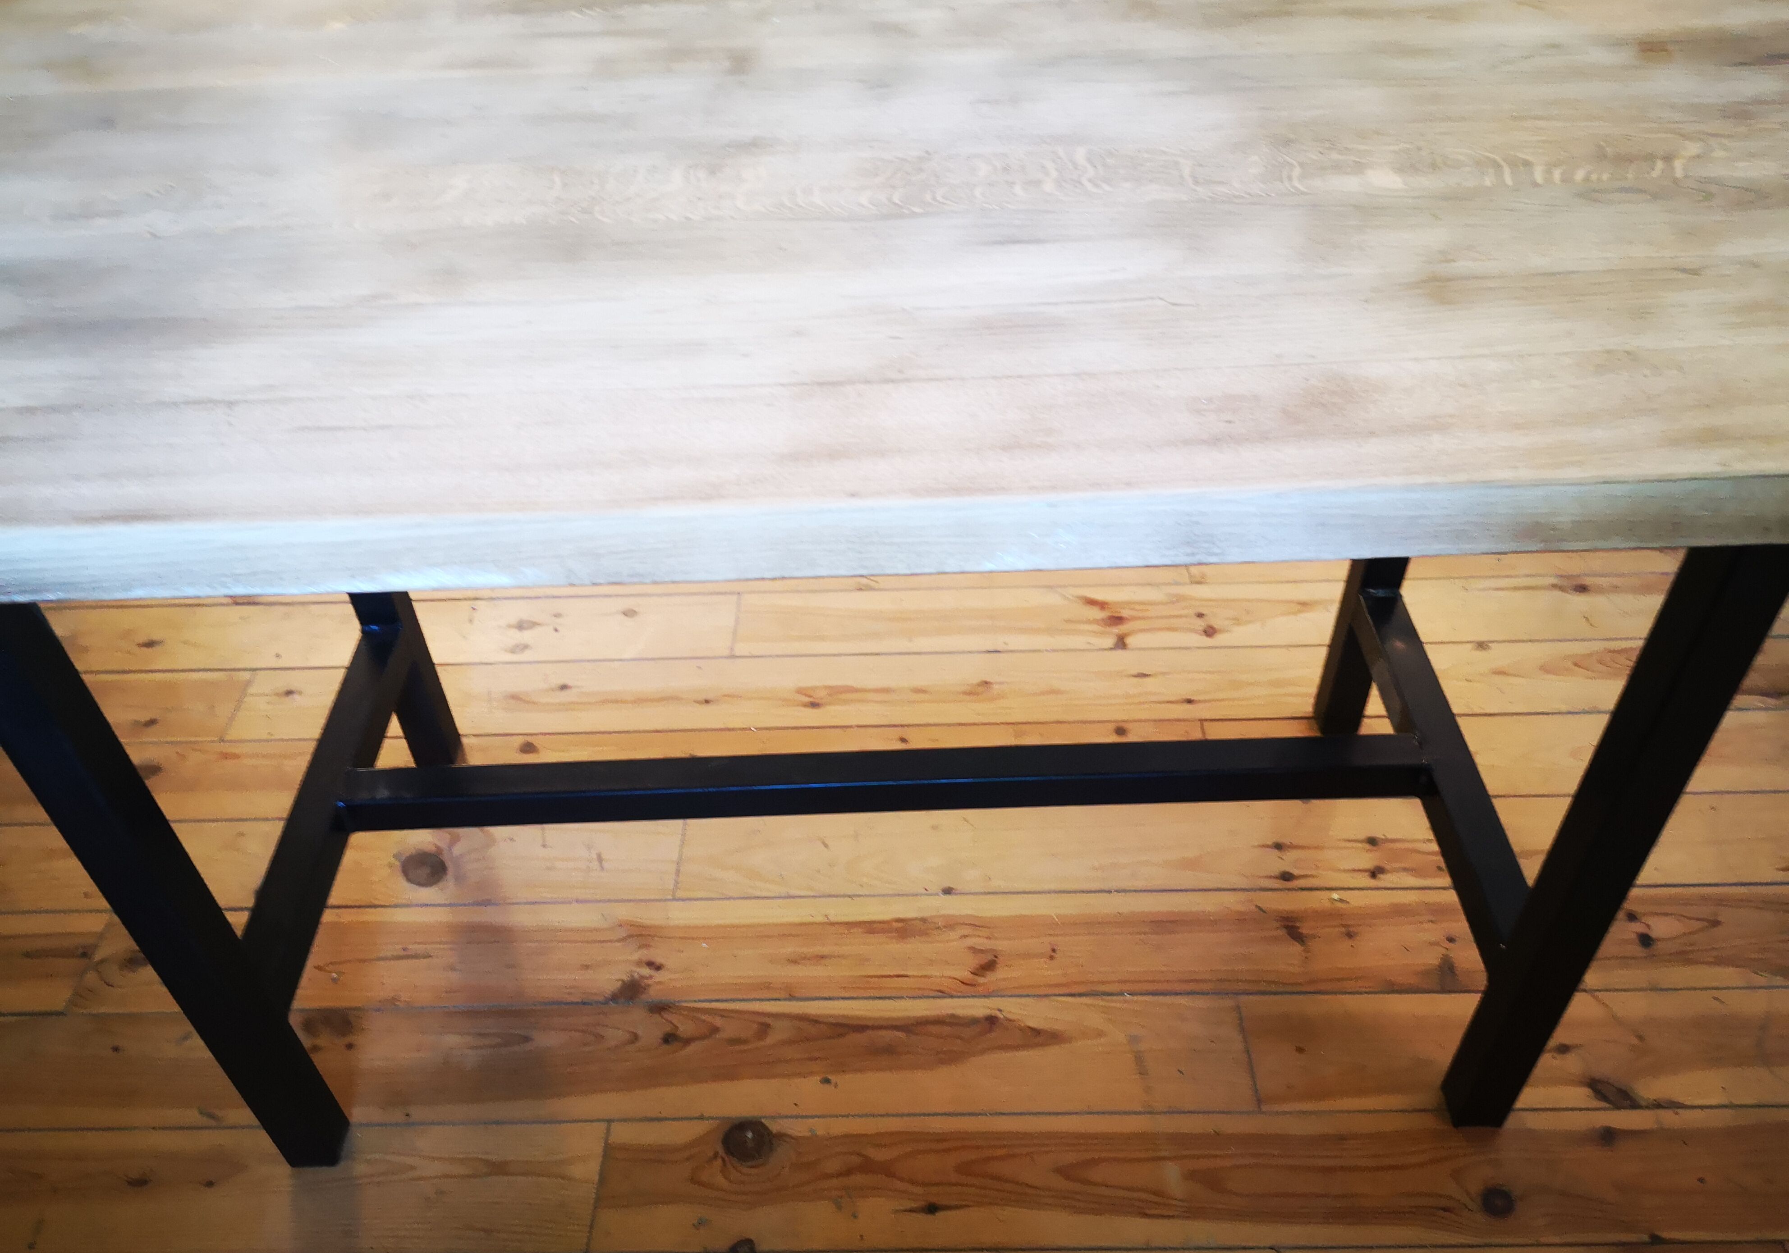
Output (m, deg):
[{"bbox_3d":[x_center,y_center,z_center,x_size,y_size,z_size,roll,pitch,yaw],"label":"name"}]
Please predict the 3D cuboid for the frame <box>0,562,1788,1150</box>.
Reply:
[{"bbox_3d":[-0.016,0.003,1.164,1.073,0.771,0.517,-2,43,0],"label":"frame"}]

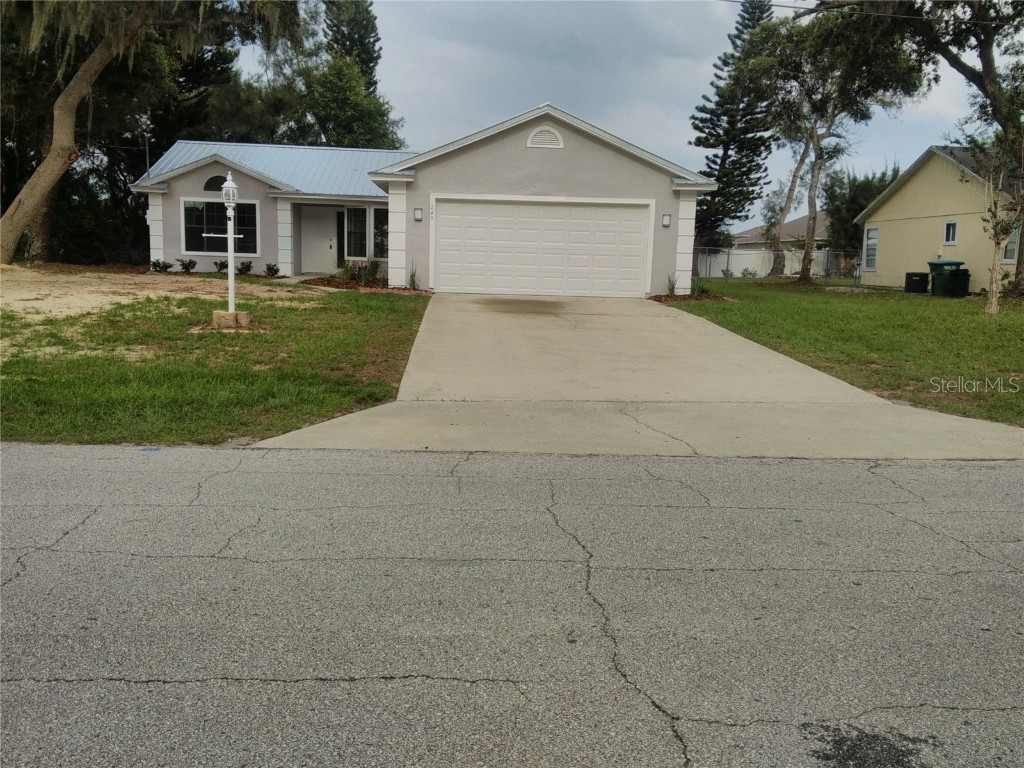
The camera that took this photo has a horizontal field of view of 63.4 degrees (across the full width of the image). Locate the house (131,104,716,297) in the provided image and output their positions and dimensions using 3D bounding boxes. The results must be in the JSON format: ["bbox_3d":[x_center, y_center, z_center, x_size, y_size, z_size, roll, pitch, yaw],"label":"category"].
[{"bbox_3d":[-3.582,-5.473,25.930,15.650,4.550,15.350,1,9,-4],"label":"house"}]

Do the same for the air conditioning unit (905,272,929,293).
[{"bbox_3d":[13.218,-3.314,27.100,0.670,0.670,0.630,4,9,14],"label":"air conditioning unit"}]

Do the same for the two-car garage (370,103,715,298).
[{"bbox_3d":[0.547,-4.629,22.004,7.880,4.280,6.850,1,9,-4],"label":"two-car garage"}]

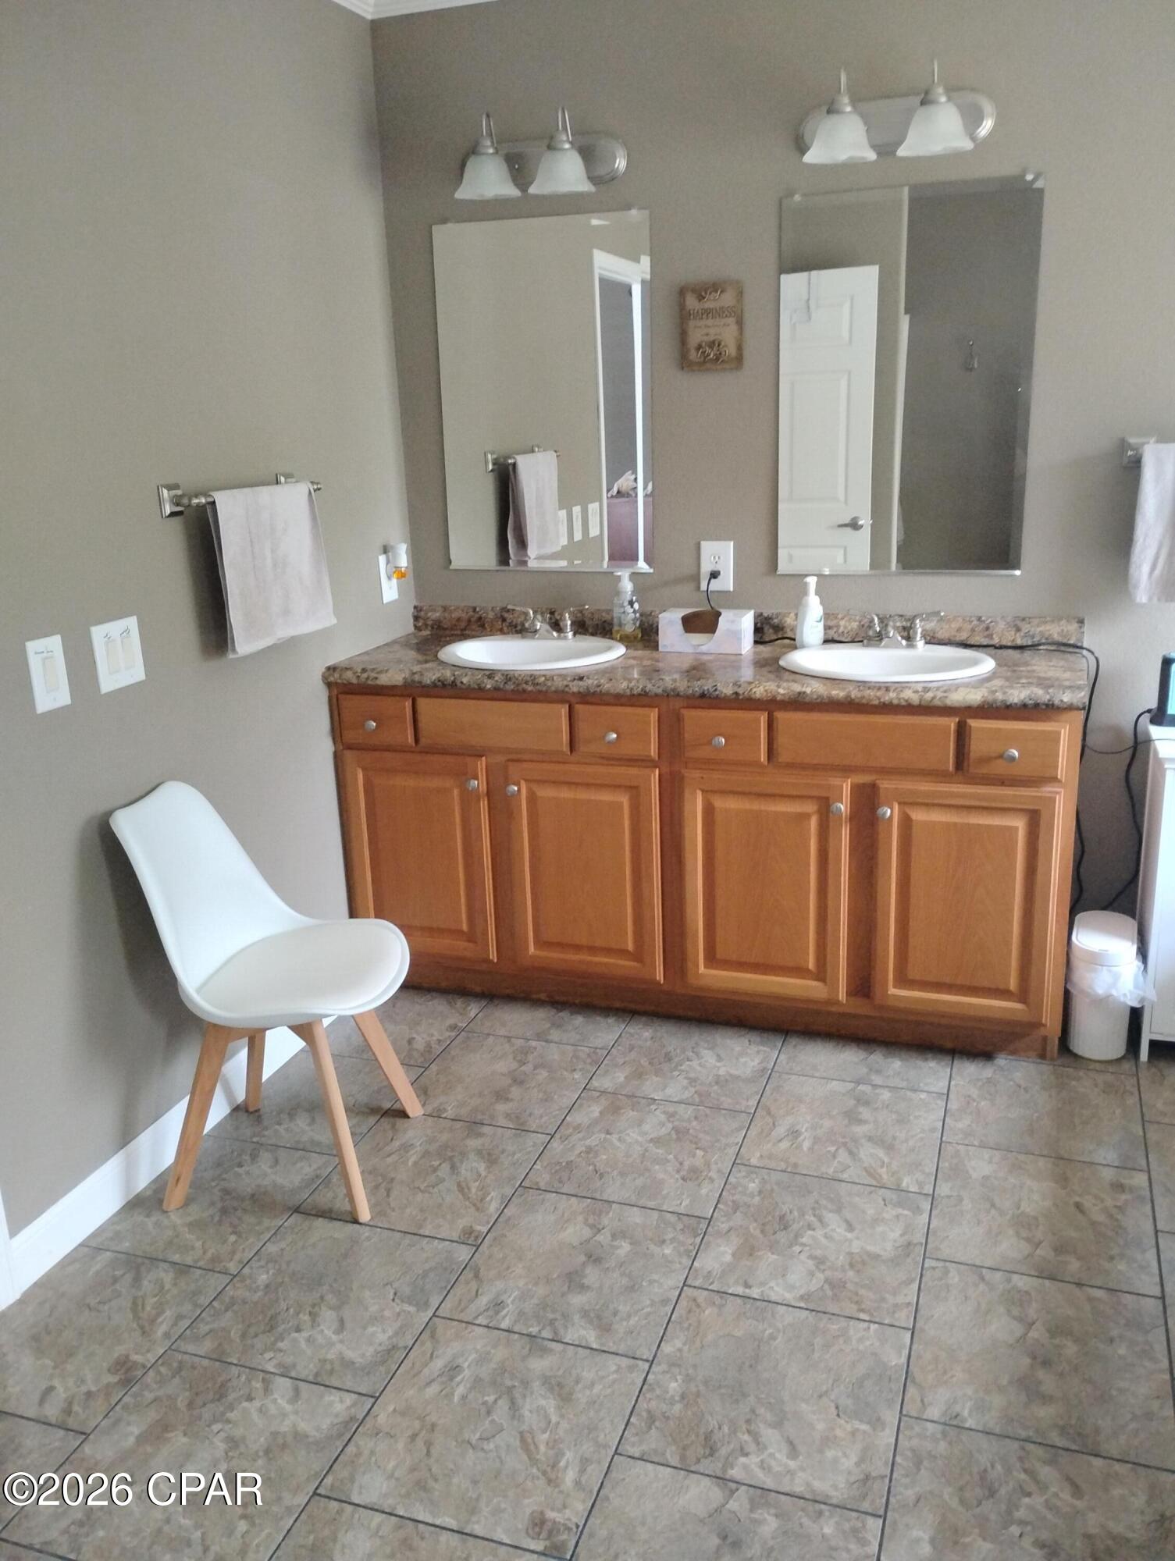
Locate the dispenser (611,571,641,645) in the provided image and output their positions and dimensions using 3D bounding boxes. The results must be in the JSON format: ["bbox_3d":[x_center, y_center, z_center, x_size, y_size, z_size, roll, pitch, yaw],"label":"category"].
[{"bbox_3d":[0.106,-0.471,3.425,0.076,0.195,0.074,-2,16,1],"label":"dispenser"}]

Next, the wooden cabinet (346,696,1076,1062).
[{"bbox_3d":[0.295,0.140,3.349,1.833,0.855,0.555,3,17,19],"label":"wooden cabinet"}]

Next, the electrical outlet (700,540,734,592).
[{"bbox_3d":[0.347,-0.573,3.395,0.087,0.133,0.012,3,17,19],"label":"electrical outlet"}]

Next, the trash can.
[{"bbox_3d":[1.236,0.490,3.035,0.160,0.287,0.250,3,17,19],"label":"trash can"}]

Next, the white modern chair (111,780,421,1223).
[{"bbox_3d":[-0.633,0.427,2.652,0.515,0.840,0.475,0,16,8],"label":"white modern chair"}]

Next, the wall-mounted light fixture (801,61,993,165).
[{"bbox_3d":[0.693,-1.529,2.890,0.460,0.192,0.200,3,17,19],"label":"wall-mounted light fixture"}]

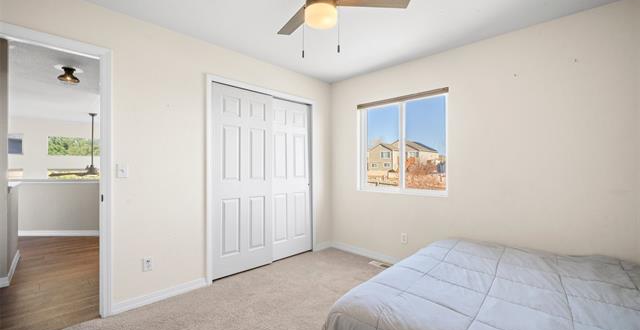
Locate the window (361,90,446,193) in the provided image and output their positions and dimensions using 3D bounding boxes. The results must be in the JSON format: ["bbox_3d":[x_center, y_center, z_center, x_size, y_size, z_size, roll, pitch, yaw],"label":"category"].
[{"bbox_3d":[0.952,-0.236,3.251,1.179,1.175,0.100,0,0,44],"label":"window"}]

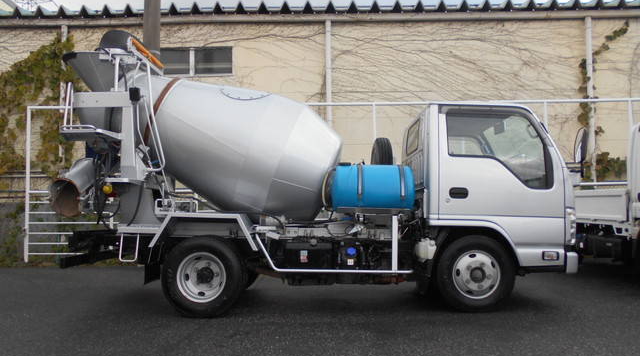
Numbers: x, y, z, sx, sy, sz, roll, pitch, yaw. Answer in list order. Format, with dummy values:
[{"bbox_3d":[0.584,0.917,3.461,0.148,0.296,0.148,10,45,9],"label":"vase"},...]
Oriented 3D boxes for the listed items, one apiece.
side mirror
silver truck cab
[{"bbox_3d":[2.319,-0.284,4.268,0.080,0.335,0.180,-1,-3,11],"label":"side mirror"},{"bbox_3d":[1.686,0.107,5.162,1.500,1.610,1.690,-1,-3,-1],"label":"silver truck cab"}]

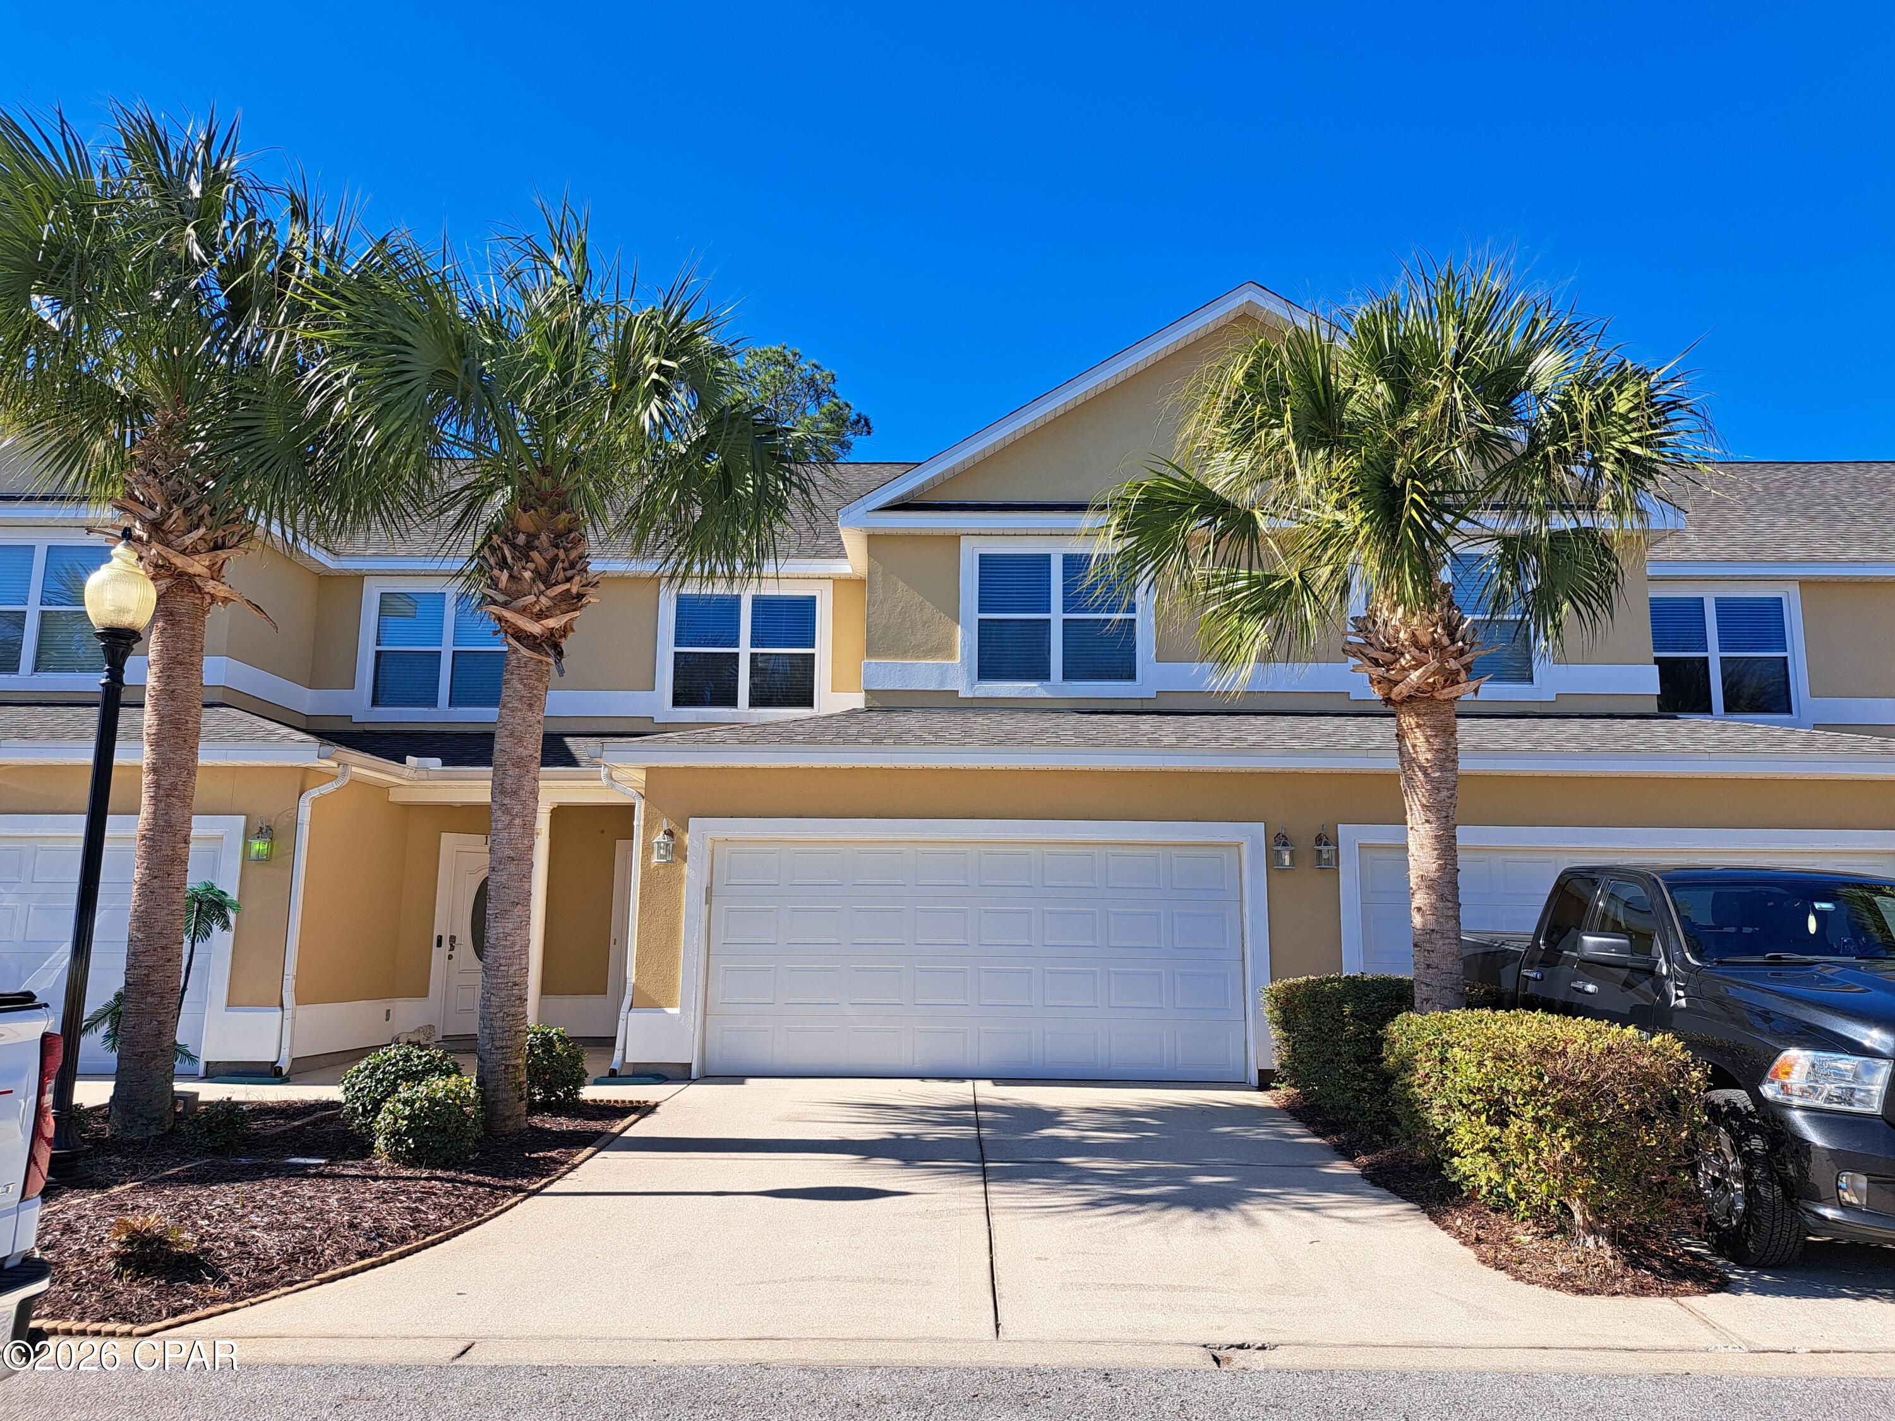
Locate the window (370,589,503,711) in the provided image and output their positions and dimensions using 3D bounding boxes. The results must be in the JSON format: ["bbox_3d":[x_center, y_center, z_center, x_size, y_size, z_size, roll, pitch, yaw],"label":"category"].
[{"bbox_3d":[-6.287,-0.757,16.420,1.820,1.550,0.100,0,-9,1],"label":"window"}]

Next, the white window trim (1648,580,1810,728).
[{"bbox_3d":[9.456,-0.697,16.105,2.150,1.828,0.120,0,-9,1],"label":"white window trim"}]

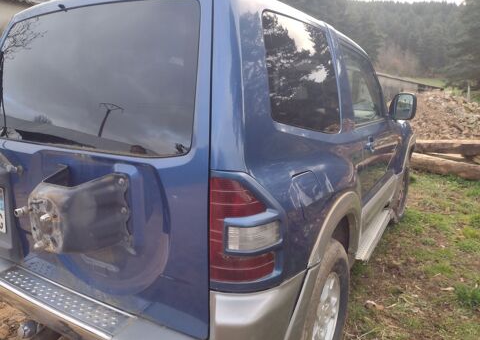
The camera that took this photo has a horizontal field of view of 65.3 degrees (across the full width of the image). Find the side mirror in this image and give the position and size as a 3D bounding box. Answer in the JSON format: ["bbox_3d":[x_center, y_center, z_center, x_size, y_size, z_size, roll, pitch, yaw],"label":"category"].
[{"bbox_3d":[1.356,-0.523,3.109,0.215,0.220,0.130,7,13,30],"label":"side mirror"}]

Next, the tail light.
[{"bbox_3d":[0.021,0.190,1.219,0.175,0.348,0.170,7,13,30],"label":"tail light"}]

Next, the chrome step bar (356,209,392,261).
[{"bbox_3d":[0.961,0.419,2.725,0.148,0.055,1.140,7,13,30],"label":"chrome step bar"}]

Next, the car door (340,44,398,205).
[{"bbox_3d":[0.991,-0.334,2.798,0.250,1.090,1.370,7,13,30],"label":"car door"}]

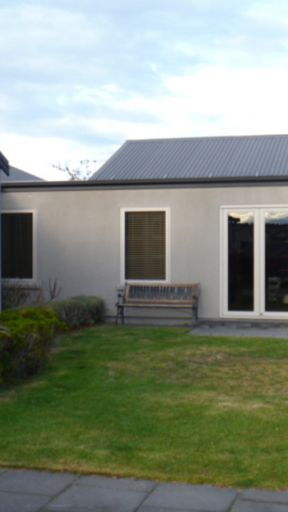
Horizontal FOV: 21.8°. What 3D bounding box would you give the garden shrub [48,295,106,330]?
[{"bbox_3d":[-1.280,1.040,14.200,1.100,0.600,1.100,0,0,16],"label":"garden shrub"}]

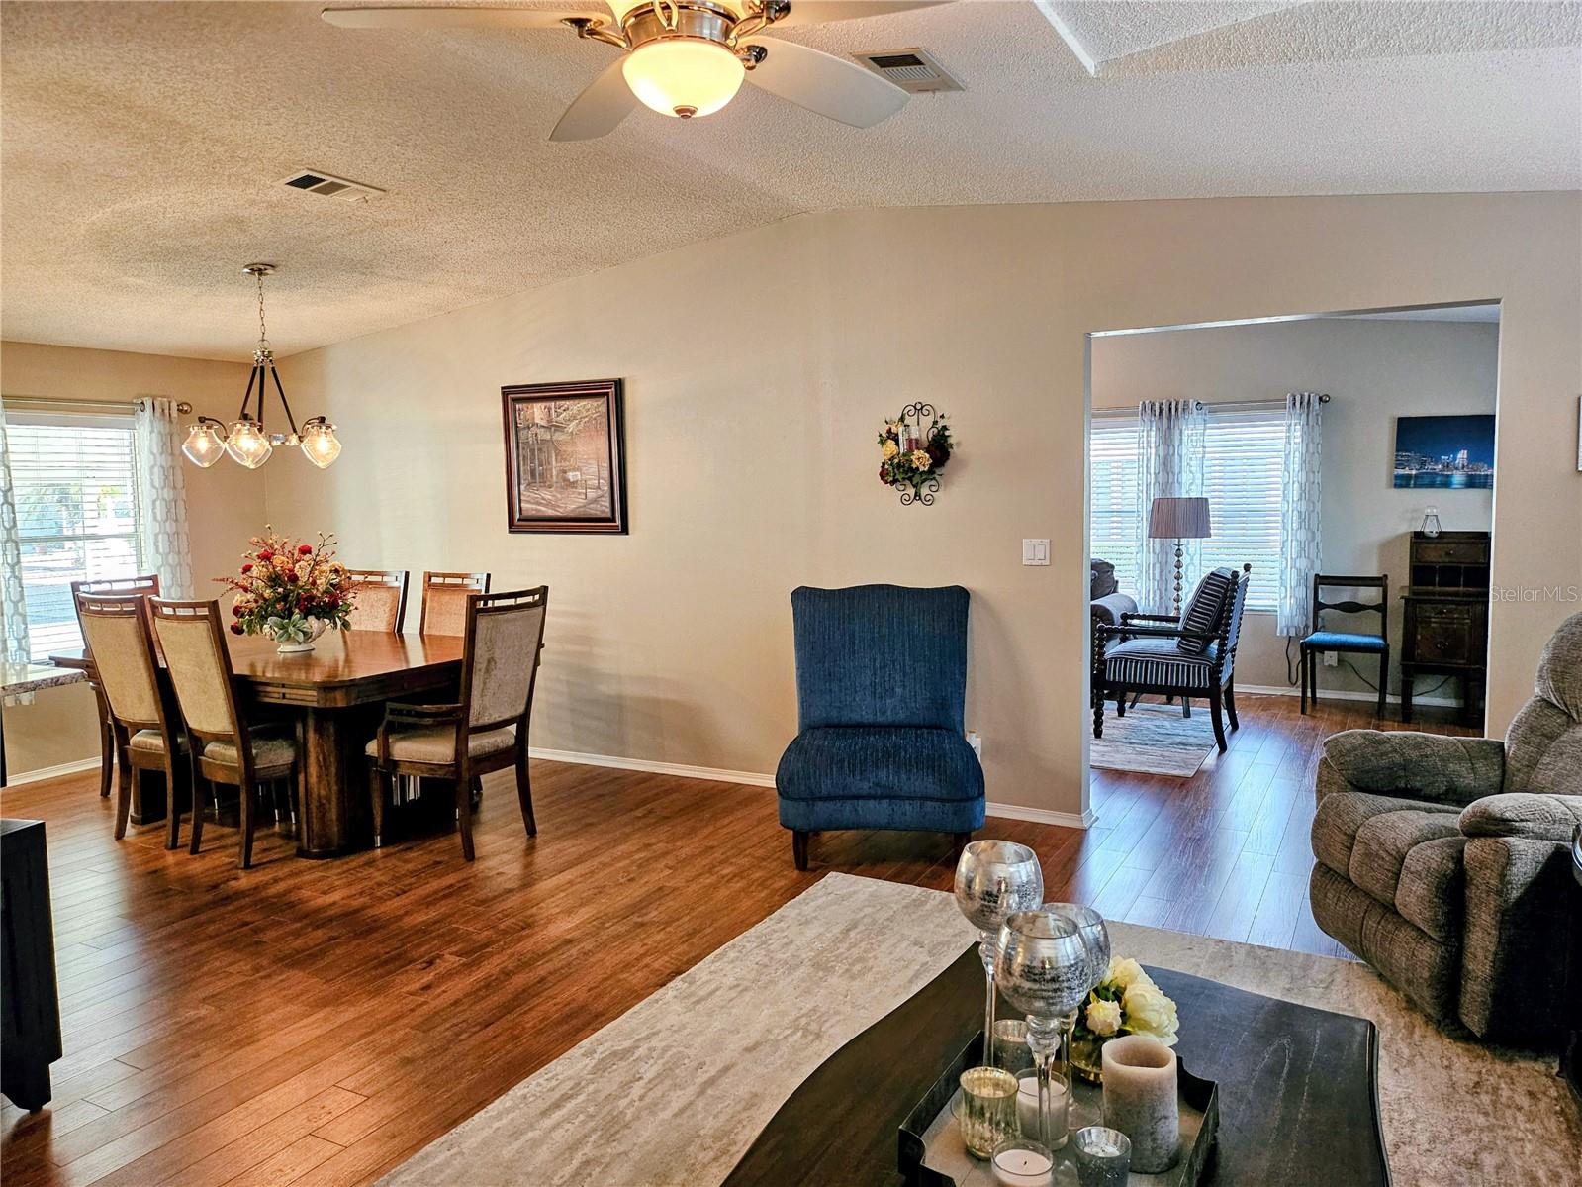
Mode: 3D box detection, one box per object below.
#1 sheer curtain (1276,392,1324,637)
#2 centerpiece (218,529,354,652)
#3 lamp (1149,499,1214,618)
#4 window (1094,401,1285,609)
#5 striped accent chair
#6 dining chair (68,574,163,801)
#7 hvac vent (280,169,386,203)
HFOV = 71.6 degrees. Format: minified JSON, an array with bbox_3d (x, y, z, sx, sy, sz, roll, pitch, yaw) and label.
[{"bbox_3d":[3.376,-0.509,7.264,0.260,1.610,0.110,2,6,29],"label":"sheer curtain"},{"bbox_3d":[-2.370,-0.013,5.243,0.580,0.560,0.550,2,6,29],"label":"centerpiece"},{"bbox_3d":[2.442,-0.179,6.901,0.400,0.850,0.400,2,6,29],"label":"lamp"},{"bbox_3d":[2.731,-0.570,7.746,1.430,1.390,0.100,2,6,29],"label":"window"},{"bbox_3d":[2.251,0.333,6.508,0.800,1.000,0.700,2,6,32],"label":"striped accent chair"},{"bbox_3d":[-3.077,0.461,5.327,0.620,1.050,0.570,2,6,29],"label":"dining chair"},{"bbox_3d":[-1.657,-1.454,3.958,0.200,0.025,0.350,-5,3,30],"label":"hvac vent"}]

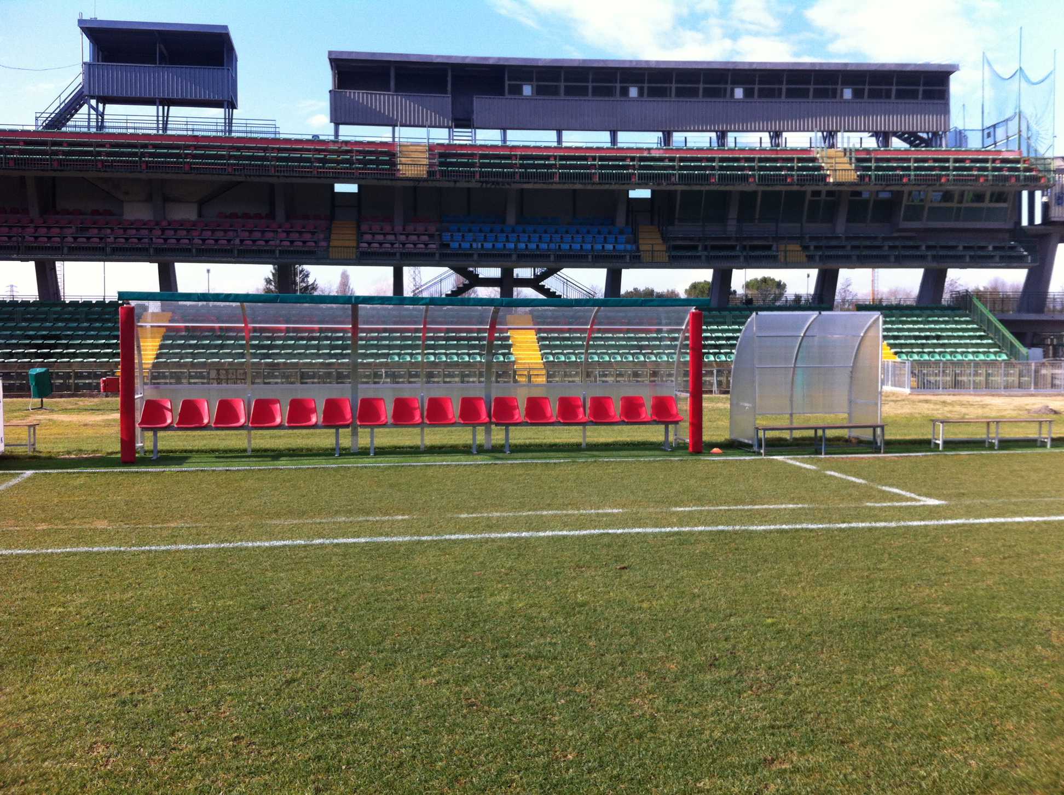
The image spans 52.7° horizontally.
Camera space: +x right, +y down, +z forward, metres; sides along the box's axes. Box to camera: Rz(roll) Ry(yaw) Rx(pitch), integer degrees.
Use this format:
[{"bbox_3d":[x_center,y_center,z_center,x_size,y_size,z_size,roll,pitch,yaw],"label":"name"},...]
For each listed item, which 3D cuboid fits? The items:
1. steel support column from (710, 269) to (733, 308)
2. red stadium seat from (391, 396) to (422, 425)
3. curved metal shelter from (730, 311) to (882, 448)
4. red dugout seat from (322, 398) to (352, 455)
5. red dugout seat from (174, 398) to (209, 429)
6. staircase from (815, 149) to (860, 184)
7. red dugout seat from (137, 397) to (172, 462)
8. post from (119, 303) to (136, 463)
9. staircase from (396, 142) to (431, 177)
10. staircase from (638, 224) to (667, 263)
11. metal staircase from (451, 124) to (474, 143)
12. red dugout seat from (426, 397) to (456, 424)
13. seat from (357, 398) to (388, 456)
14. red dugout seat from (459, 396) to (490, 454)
[{"bbox_3d":[8.910,-5.119,50.500,0.500,1.850,1.200,0,20,-3],"label":"steel support column"},{"bbox_3d":[-1.850,0.205,15.819,0.440,0.430,0.420,0,1,-11],"label":"red stadium seat"},{"bbox_3d":[4.299,-0.287,17.066,2.070,2.110,1.050,0,1,-10],"label":"curved metal shelter"},{"bbox_3d":[-2.830,0.423,15.632,0.440,0.850,0.420,0,1,-11],"label":"red dugout seat"},{"bbox_3d":[-4.812,0.230,15.238,0.440,0.430,0.420,0,1,-11],"label":"red dugout seat"},{"bbox_3d":[13.300,-10.020,46.600,1.250,2.100,2.800,0,1,-2],"label":"staircase"},{"bbox_3d":[-4.856,0.412,13.896,0.425,0.769,0.440,0,4,-11],"label":"red dugout seat"},{"bbox_3d":[-5.230,-0.177,13.900,0.180,2.030,0.180,0,2,-11],"label":"post"},{"bbox_3d":[-5.238,-10.493,47.500,1.350,1.900,2.400,0,4,-7],"label":"staircase"},{"bbox_3d":[5.247,-6.671,46.600,1.100,1.900,2.600,0,2,-4],"label":"staircase"},{"bbox_3d":[-2.886,-10.823,44.400,0.950,1.050,0.950,0,2,-4],"label":"metal staircase"},{"bbox_3d":[-1.270,0.182,14.612,0.425,0.361,0.420,0,4,-11],"label":"red dugout seat"},{"bbox_3d":[-2.167,0.394,14.443,0.425,0.769,0.440,0,4,-11],"label":"seat"},{"bbox_3d":[-0.823,0.384,14.716,0.425,0.769,0.440,0,4,-11],"label":"red dugout seat"}]

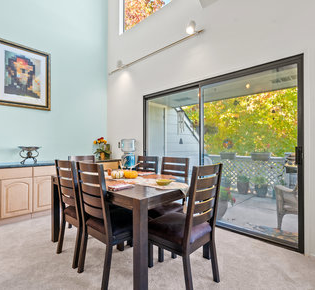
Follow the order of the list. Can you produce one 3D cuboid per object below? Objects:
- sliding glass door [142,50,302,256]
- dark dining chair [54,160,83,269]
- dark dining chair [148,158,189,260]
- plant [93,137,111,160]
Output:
[{"bbox_3d":[0.632,0.092,2.821,2.430,2.030,0.090,0,0,44],"label":"sliding glass door"},{"bbox_3d":[-0.707,0.626,2.008,0.465,0.950,0.545,0,0,44],"label":"dark dining chair"},{"bbox_3d":[0.040,0.628,2.122,0.465,0.950,0.545,0,0,44],"label":"dark dining chair"},{"bbox_3d":[-1.125,0.062,3.971,0.340,0.470,0.340,0,0,44],"label":"plant"}]

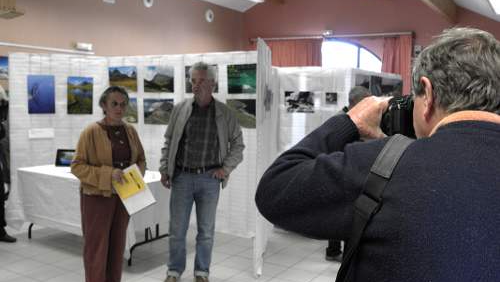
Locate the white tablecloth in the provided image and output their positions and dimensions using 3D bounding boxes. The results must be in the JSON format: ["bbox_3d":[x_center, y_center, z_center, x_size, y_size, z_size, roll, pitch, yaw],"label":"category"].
[{"bbox_3d":[-1.540,0.640,5.140,1.550,0.655,0.880,4,6,31],"label":"white tablecloth"}]

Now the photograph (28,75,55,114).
[{"bbox_3d":[-2.610,-0.577,6.280,0.315,0.470,0.020,-1,5,-23],"label":"photograph"}]

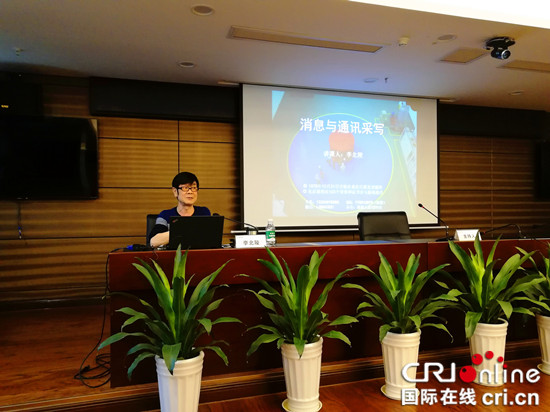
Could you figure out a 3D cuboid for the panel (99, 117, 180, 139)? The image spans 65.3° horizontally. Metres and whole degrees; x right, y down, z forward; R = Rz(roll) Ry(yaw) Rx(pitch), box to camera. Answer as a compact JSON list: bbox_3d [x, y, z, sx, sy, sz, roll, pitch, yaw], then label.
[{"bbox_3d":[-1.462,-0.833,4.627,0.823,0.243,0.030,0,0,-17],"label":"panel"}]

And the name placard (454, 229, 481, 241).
[{"bbox_3d":[1.488,0.224,3.278,0.205,0.085,0.070,0,0,-17],"label":"name placard"}]

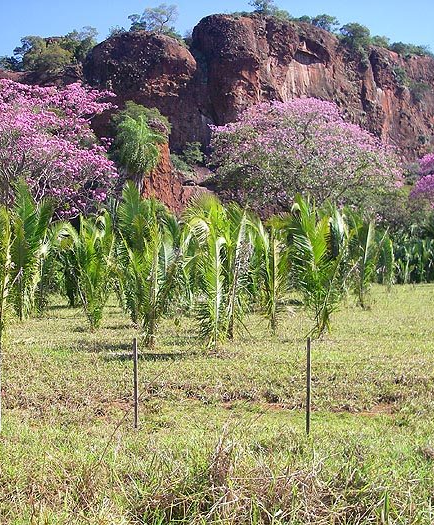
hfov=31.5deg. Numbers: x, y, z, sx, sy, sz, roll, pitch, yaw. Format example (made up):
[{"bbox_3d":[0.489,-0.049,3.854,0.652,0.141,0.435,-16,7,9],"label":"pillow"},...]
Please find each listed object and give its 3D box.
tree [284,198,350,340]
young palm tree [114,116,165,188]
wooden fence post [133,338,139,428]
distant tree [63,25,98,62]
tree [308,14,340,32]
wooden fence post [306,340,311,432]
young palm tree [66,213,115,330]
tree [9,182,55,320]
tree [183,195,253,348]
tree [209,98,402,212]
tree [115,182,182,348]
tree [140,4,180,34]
[{"bbox_3d":[2.708,0.133,20.500,1.761,3.788,1.800,0,0,0],"label":"tree"},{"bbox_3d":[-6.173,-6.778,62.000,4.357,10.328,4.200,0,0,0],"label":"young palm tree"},{"bbox_3d":[-1.121,1.671,10.700,0.065,1.281,0.065,0,0,0],"label":"wooden fence post"},{"bbox_3d":[-17.894,-28.306,100.000,4.685,4.815,4.600,0,0,0],"label":"distant tree"},{"bbox_3d":[15.939,-35.545,115.000,4.789,3.143,4.200,0,0,0],"label":"tree"},{"bbox_3d":[1.238,1.665,10.400,0.070,1.326,0.070,0,0,0],"label":"wooden fence post"},{"bbox_3d":[-3.869,0.275,23.500,1.529,3.609,1.600,0,0,0],"label":"young palm tree"},{"bbox_3d":[-6.243,-0.372,26.000,1.556,4.669,1.700,0,0,0],"label":"tree"},{"bbox_3d":[0.036,0.217,18.500,1.685,3.708,1.750,0,0,0],"label":"tree"},{"bbox_3d":[7.256,-6.641,63.000,15.742,13.610,13.500,0,0,0],"label":"tree"},{"bbox_3d":[-1.738,0.076,19.500,1.675,4.213,1.700,0,0,0],"label":"tree"},{"bbox_3d":[-7.109,-29.839,95.000,4.945,4.080,4.800,0,0,0],"label":"tree"}]

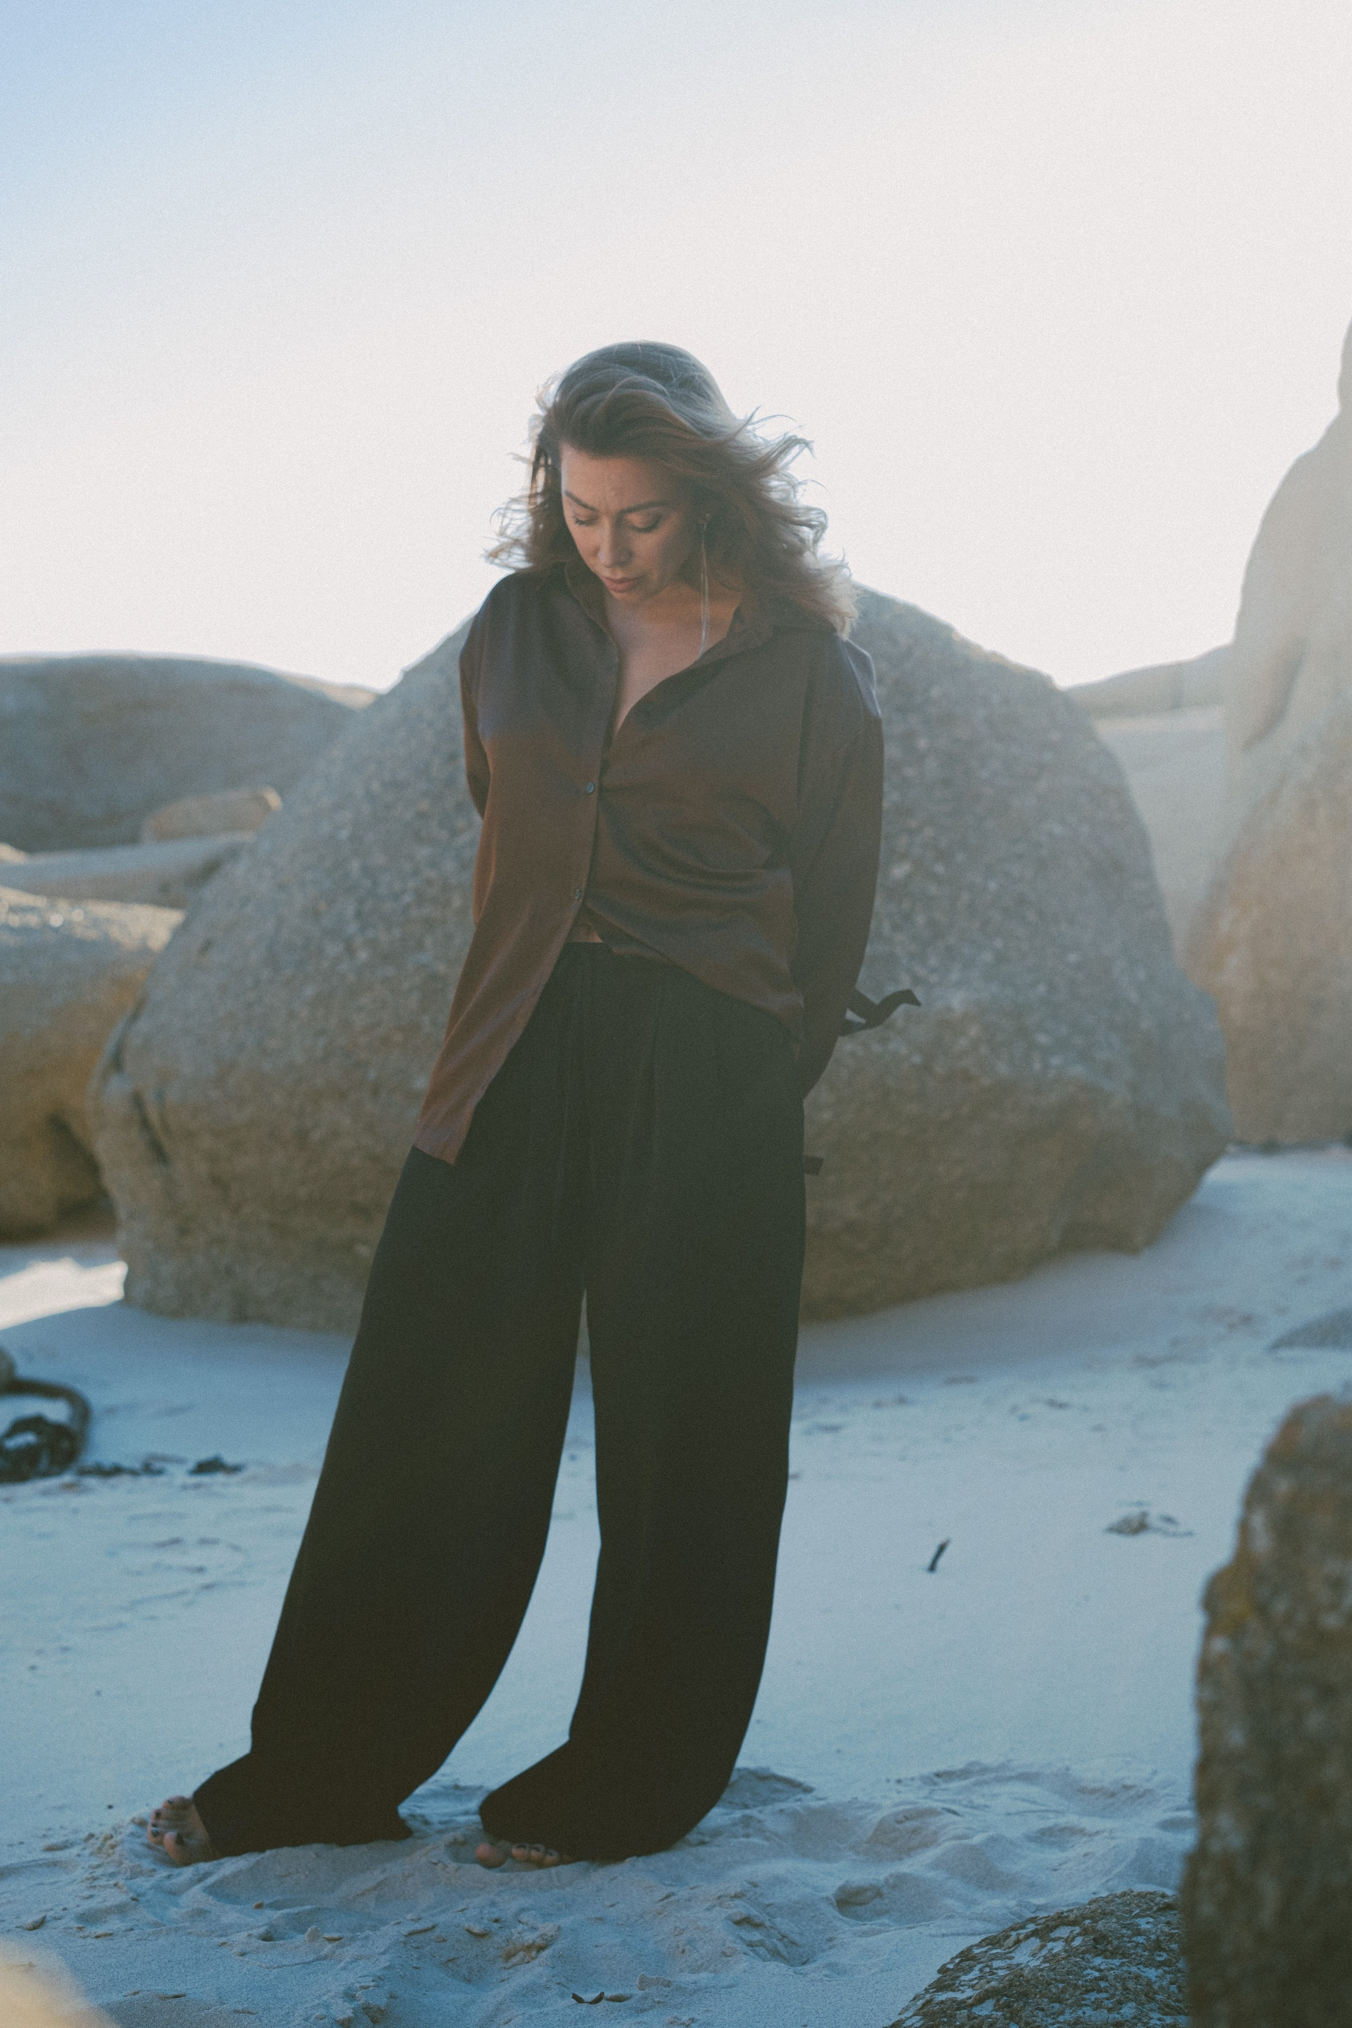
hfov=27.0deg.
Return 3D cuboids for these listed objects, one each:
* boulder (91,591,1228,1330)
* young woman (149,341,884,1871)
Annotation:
[{"bbox_3d":[-0.030,-0.211,6.455,2.600,1.600,2.000,-1,5,-10],"label":"boulder"},{"bbox_3d":[-0.150,0.098,3.009,0.680,1.600,0.480,2,5,24],"label":"young woman"}]

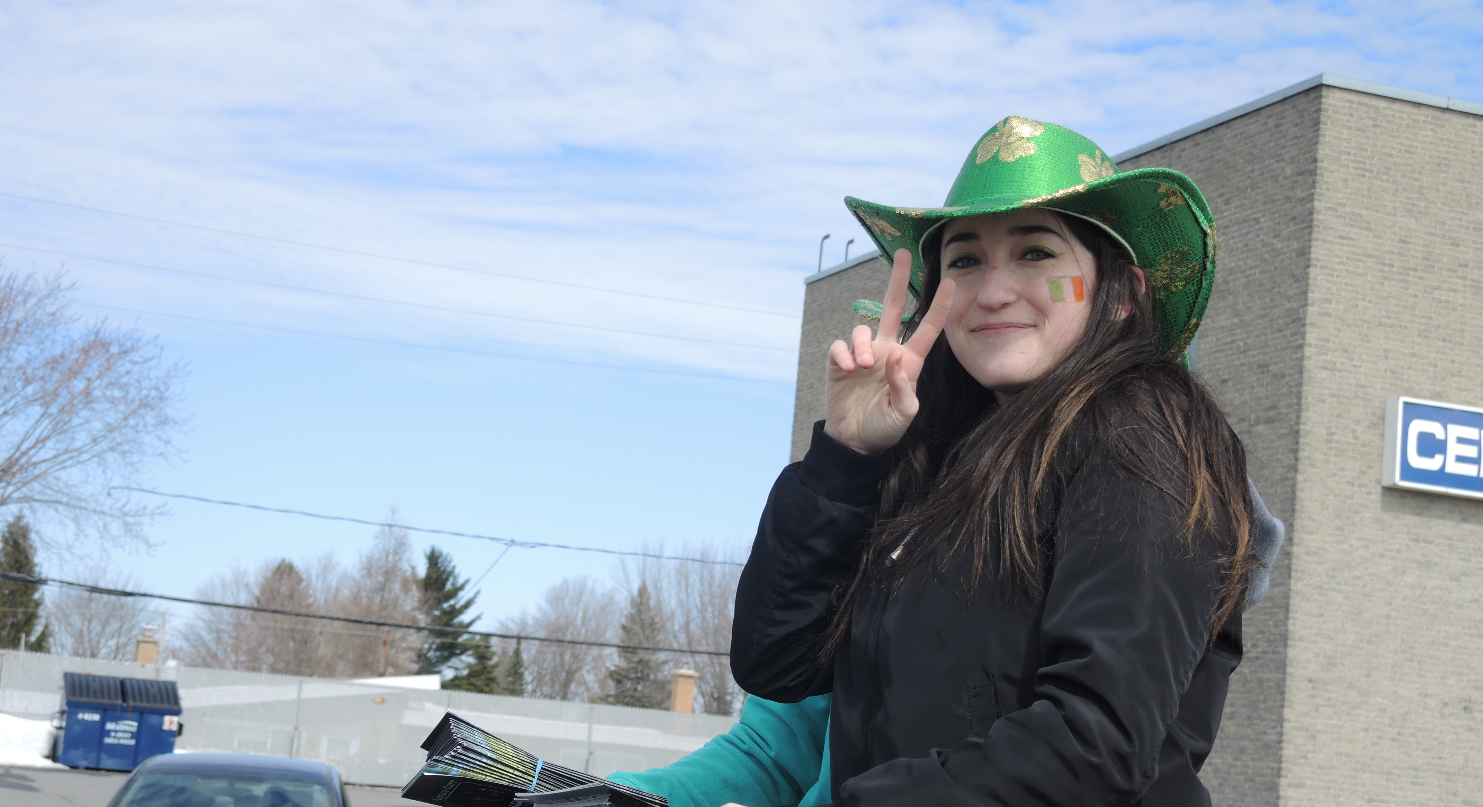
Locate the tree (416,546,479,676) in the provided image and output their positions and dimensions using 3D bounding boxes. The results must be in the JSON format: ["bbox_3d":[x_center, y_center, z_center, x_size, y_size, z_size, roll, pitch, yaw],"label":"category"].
[{"bbox_3d":[-10.208,8.772,84.474,2.900,7.860,2.900,5,-8,0],"label":"tree"}]

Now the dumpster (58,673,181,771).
[{"bbox_3d":[-10.733,5.480,42.652,2.030,1.550,1.400,8,-8,-20],"label":"dumpster"}]

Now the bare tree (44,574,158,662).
[{"bbox_3d":[-23.553,9.364,91.588,4.600,6.150,4.600,5,-8,0],"label":"bare tree"}]

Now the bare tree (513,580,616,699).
[{"bbox_3d":[-6.761,10.547,94.473,4.300,7.870,4.300,5,-8,0],"label":"bare tree"}]

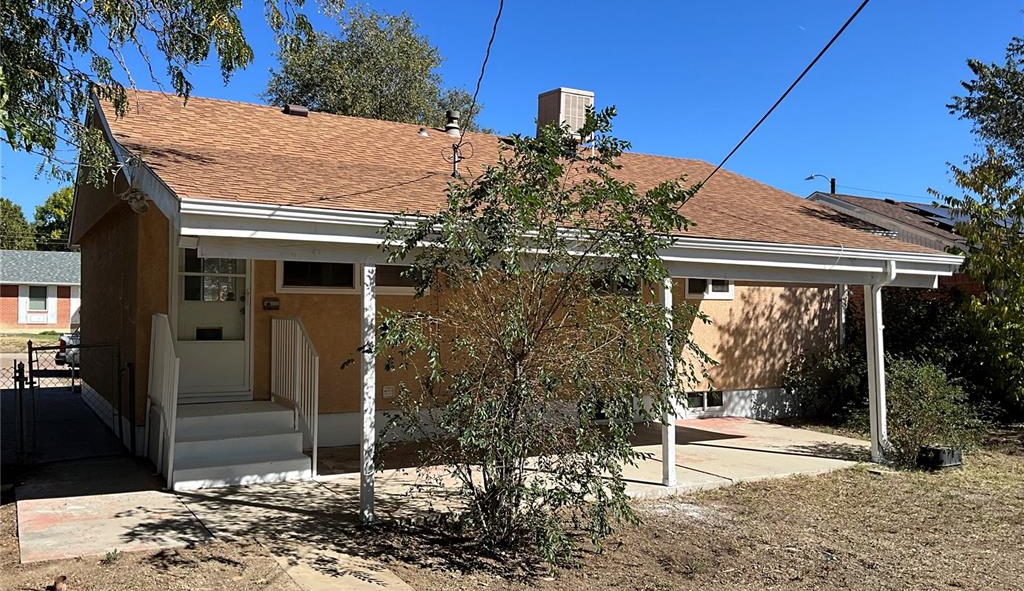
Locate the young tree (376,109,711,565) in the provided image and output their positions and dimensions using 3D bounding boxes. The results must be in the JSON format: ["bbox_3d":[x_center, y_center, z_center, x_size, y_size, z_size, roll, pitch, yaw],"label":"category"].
[{"bbox_3d":[0.207,0.278,6.766,2.450,3.300,2.300,0,-2,0],"label":"young tree"}]

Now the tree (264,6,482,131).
[{"bbox_3d":[-4.343,-3.416,27.095,7.800,11.600,7.800,1,-2,-9],"label":"tree"}]

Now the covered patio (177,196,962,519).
[{"bbox_3d":[0.624,0.720,10.410,9.570,2.580,4.290,1,-2,-31],"label":"covered patio"}]

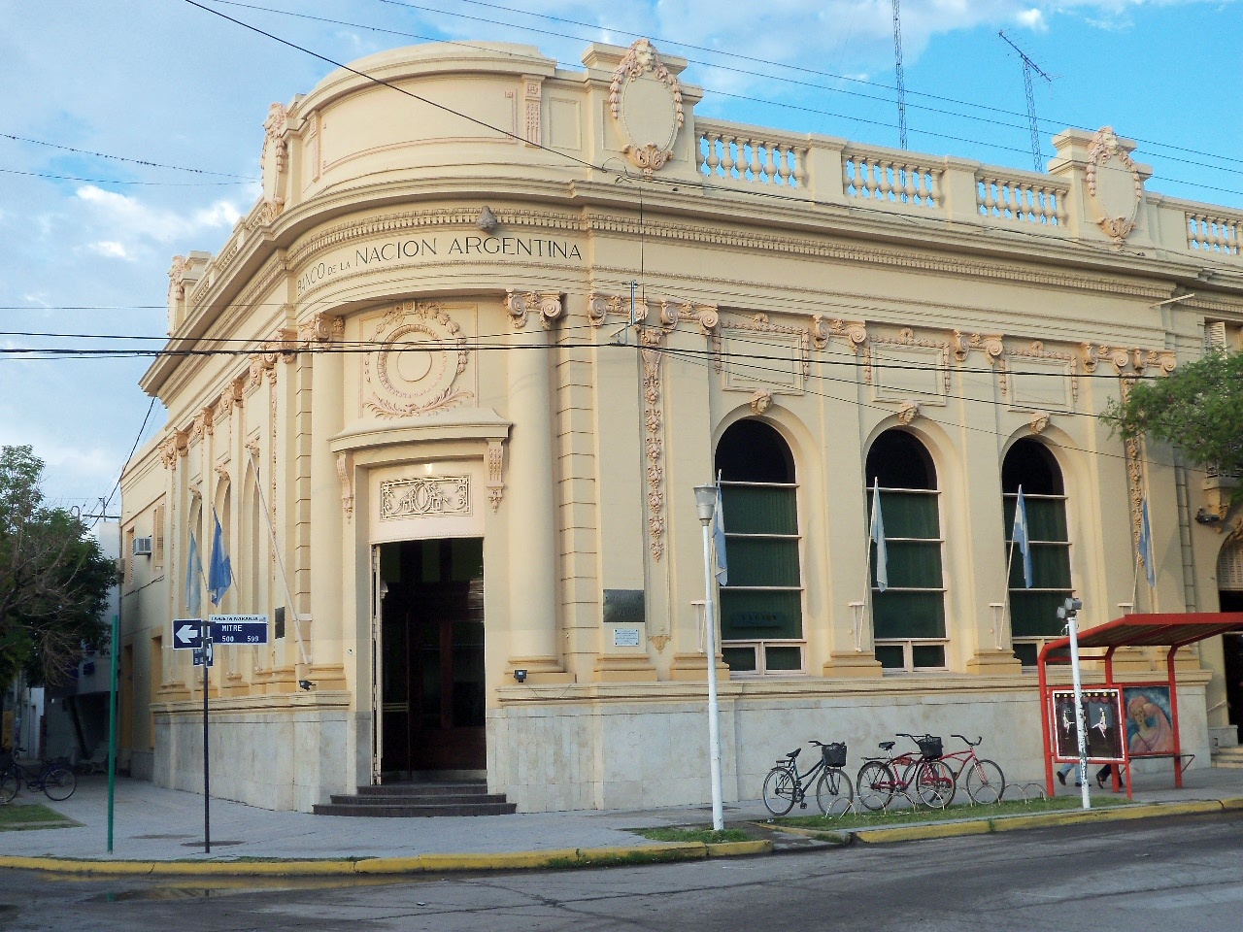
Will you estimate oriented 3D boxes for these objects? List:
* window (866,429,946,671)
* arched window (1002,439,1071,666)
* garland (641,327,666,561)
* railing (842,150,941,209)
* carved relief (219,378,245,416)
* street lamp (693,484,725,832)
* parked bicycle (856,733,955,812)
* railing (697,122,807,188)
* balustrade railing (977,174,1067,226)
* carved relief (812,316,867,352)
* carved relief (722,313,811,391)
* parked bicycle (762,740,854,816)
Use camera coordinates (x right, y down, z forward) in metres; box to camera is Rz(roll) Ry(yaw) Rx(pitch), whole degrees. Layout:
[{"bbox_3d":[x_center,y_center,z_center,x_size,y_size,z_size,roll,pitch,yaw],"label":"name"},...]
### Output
[{"bbox_3d":[5.073,1.468,26.830,1.560,4.330,0.280,3,-10,-26],"label":"window"},{"bbox_3d":[7.885,1.624,28.491,1.570,4.330,0.300,3,-10,-26],"label":"arched window"},{"bbox_3d":[0.572,-0.370,24.591,0.460,3.850,0.200,3,-10,-26],"label":"garland"},{"bbox_3d":[4.975,-5.261,27.681,2.120,0.880,0.300,3,-10,-26],"label":"railing"},{"bbox_3d":[-7.923,-1.372,30.647,0.300,0.620,0.950,3,-10,-26],"label":"carved relief"},{"bbox_3d":[1.157,2.422,19.357,0.320,4.430,0.320,-2,-9,0],"label":"street lamp"},{"bbox_3d":[4.146,4.435,21.859,1.750,1.060,0.600,2,-10,-23],"label":"parked bicycle"},{"bbox_3d":[2.292,-5.409,26.368,2.150,0.930,0.300,3,-10,-26],"label":"railing"},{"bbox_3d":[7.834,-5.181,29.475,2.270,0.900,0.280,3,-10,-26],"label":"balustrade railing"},{"bbox_3d":[3.876,-2.318,26.668,0.950,0.620,0.300,3,-10,-26],"label":"carved relief"},{"bbox_3d":[2.431,-1.943,26.005,1.880,1.420,0.150,3,-10,-26],"label":"carved relief"},{"bbox_3d":[2.600,4.413,21.257,1.720,1.030,0.600,-10,-12,42],"label":"parked bicycle"}]

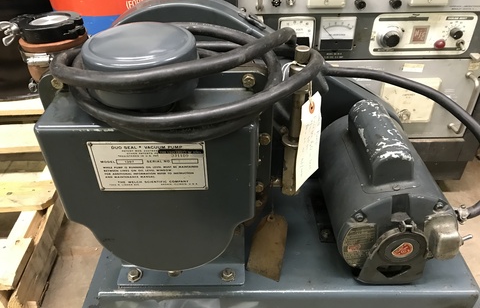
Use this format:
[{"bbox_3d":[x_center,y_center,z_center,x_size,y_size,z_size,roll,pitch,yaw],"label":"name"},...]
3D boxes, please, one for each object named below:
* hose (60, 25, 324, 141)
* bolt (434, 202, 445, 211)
[{"bbox_3d":[-0.046,-0.091,0.453,0.321,0.081,0.178,0,37,0],"label":"hose"},{"bbox_3d":[0.290,0.076,0.565,0.014,0.013,0.012,0,37,0],"label":"bolt"}]

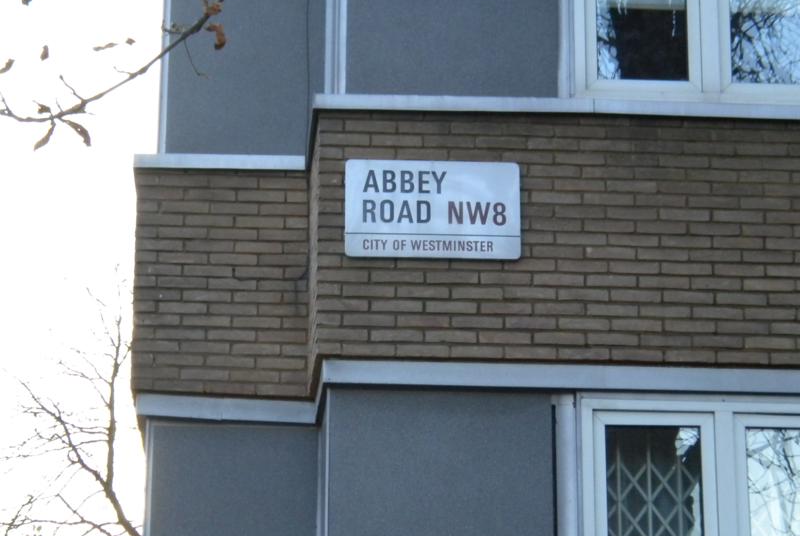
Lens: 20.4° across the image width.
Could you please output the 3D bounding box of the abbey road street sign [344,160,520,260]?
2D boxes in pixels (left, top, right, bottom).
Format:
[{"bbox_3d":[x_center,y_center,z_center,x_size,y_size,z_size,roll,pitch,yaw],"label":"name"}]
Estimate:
[{"bbox_3d":[0.143,-0.257,9.576,0.757,0.445,0.020,1,-18,-3],"label":"abbey road street sign"}]

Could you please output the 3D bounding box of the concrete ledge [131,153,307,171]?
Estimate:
[{"bbox_3d":[-0.841,-0.475,10.406,0.805,0.069,0.130,1,-18,-3],"label":"concrete ledge"}]

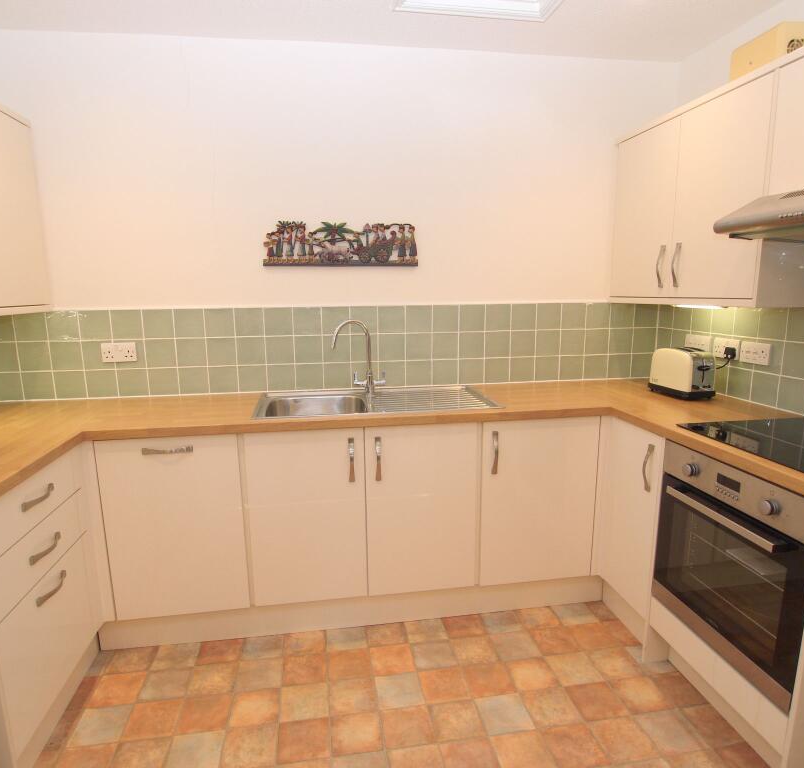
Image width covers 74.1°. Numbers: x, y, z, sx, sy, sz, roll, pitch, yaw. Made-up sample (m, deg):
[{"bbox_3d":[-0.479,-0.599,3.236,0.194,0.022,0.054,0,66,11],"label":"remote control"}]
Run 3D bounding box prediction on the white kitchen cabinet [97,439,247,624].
[{"bbox_3d":[-0.894,0.494,2.283,0.500,0.715,0.570,-2,11,-9],"label":"white kitchen cabinet"}]

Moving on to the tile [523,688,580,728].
[{"bbox_3d":[0.502,1.099,1.801,0.160,0.010,0.156,-2,10,-8],"label":"tile"}]

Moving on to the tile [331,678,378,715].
[{"bbox_3d":[-0.170,1.071,1.826,0.155,0.010,0.154,-2,10,-9],"label":"tile"}]

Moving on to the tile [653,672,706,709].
[{"bbox_3d":[0.983,1.083,1.881,0.143,0.010,0.156,-2,10,-9],"label":"tile"}]

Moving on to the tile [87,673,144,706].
[{"bbox_3d":[-1.012,1.091,1.901,0.160,0.010,0.160,-2,10,-9],"label":"tile"}]

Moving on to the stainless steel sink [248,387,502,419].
[{"bbox_3d":[-0.121,0.146,2.313,0.972,0.165,0.508,-2,10,-8],"label":"stainless steel sink"}]

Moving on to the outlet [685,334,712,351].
[{"bbox_3d":[1.394,-0.185,2.509,0.012,0.087,0.150,-2,10,-8],"label":"outlet"}]

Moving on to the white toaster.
[{"bbox_3d":[1.233,-0.053,2.351,0.148,0.197,0.258,-3,10,-15],"label":"white toaster"}]

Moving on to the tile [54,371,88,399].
[{"bbox_3d":[-1.497,0.004,2.413,0.131,0.129,0.008,-2,10,-8],"label":"tile"}]

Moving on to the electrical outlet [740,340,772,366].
[{"bbox_3d":[1.432,-0.127,2.160,0.012,0.086,0.147,-2,10,-8],"label":"electrical outlet"}]

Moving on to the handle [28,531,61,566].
[{"bbox_3d":[-1.074,0.502,1.625,0.027,0.024,0.174,-2,10,-8],"label":"handle"}]

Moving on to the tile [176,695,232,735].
[{"bbox_3d":[-0.659,1.117,1.796,0.157,0.010,0.156,-2,10,-9],"label":"tile"}]

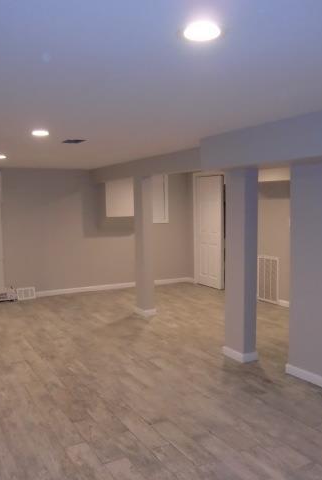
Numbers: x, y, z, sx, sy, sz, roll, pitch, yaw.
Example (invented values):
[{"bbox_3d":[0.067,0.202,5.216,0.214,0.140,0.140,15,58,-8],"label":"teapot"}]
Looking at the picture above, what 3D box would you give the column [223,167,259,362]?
[{"bbox_3d":[0.779,0.240,4.347,0.185,1.848,0.326,-4,6,-29],"label":"column"}]

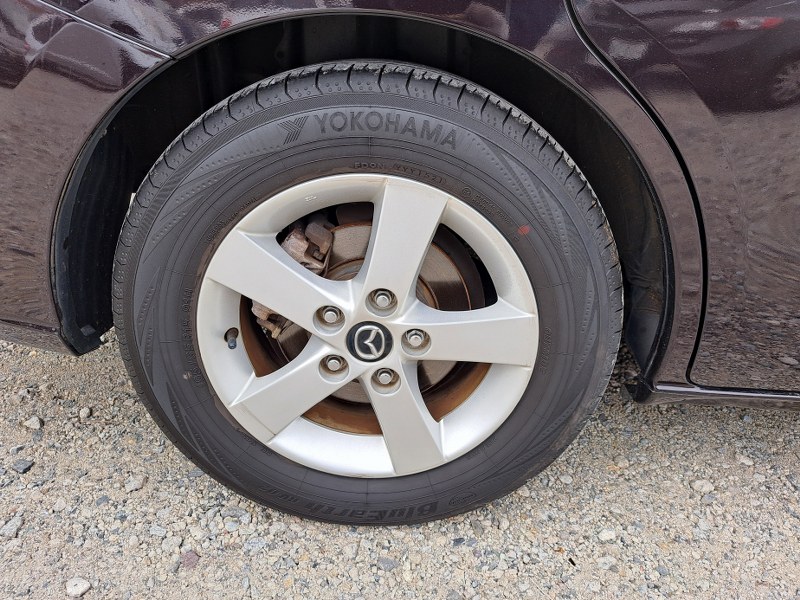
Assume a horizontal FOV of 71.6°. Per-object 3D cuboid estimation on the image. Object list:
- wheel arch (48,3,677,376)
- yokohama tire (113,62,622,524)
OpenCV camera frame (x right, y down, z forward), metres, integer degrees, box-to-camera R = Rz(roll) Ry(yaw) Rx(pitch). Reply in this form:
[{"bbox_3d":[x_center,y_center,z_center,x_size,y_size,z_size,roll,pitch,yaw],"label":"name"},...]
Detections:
[{"bbox_3d":[-0.032,-0.133,0.691,0.720,0.390,0.220,4,25,-1],"label":"wheel arch"},{"bbox_3d":[-0.038,0.022,0.755,0.634,0.628,0.200,4,25,-1],"label":"yokohama tire"}]

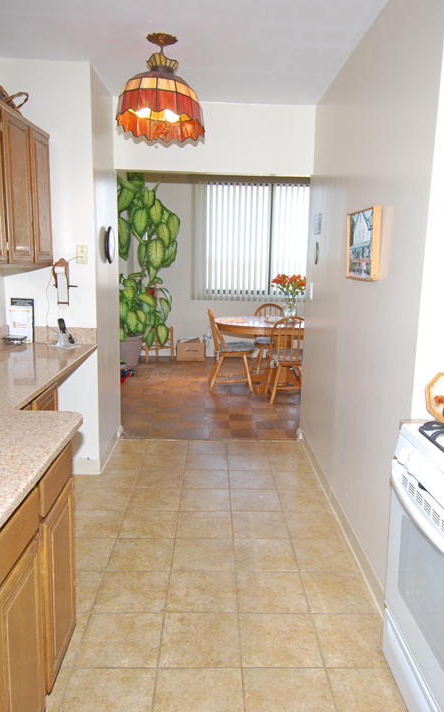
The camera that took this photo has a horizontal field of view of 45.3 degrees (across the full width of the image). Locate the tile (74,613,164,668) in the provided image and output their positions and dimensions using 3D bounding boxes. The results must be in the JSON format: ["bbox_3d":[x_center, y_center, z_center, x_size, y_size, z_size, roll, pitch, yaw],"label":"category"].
[{"bbox_3d":[-0.388,1.107,2.076,0.303,0.010,0.300,1,11,-1],"label":"tile"}]

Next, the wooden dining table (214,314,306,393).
[{"bbox_3d":[0.674,-0.021,6.065,1.530,0.740,1.070,1,11,-1],"label":"wooden dining table"}]

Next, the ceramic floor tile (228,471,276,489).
[{"bbox_3d":[0.203,0.834,3.559,0.301,0.010,0.296,1,11,-1],"label":"ceramic floor tile"}]

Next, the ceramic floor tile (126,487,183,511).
[{"bbox_3d":[-0.413,0.893,3.302,0.305,0.010,0.305,0,10,-1],"label":"ceramic floor tile"}]

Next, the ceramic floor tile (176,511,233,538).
[{"bbox_3d":[-0.096,0.942,2.964,0.303,0.010,0.300,1,11,-1],"label":"ceramic floor tile"}]

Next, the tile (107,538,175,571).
[{"bbox_3d":[-0.397,0.997,2.668,0.301,0.010,0.296,1,11,-1],"label":"tile"}]

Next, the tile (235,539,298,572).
[{"bbox_3d":[0.215,1.001,2.675,0.303,0.010,0.300,1,11,-1],"label":"tile"}]

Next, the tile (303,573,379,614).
[{"bbox_3d":[0.527,1.062,2.390,0.301,0.010,0.296,1,11,-1],"label":"tile"}]

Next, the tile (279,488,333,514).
[{"bbox_3d":[0.513,0.893,3.271,0.301,0.010,0.296,1,11,-1],"label":"tile"}]

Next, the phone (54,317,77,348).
[{"bbox_3d":[-0.993,-0.148,3.382,0.110,0.180,0.105,-8,13,-40],"label":"phone"}]

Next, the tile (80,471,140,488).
[{"bbox_3d":[-0.726,0.835,3.600,0.305,0.010,0.305,0,10,-1],"label":"tile"}]

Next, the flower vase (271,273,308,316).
[{"bbox_3d":[0.744,-0.640,5.866,0.420,0.553,0.400,1,11,-1],"label":"flower vase"}]

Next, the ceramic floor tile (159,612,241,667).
[{"bbox_3d":[-0.085,1.115,2.093,0.305,0.010,0.305,0,10,-1],"label":"ceramic floor tile"}]

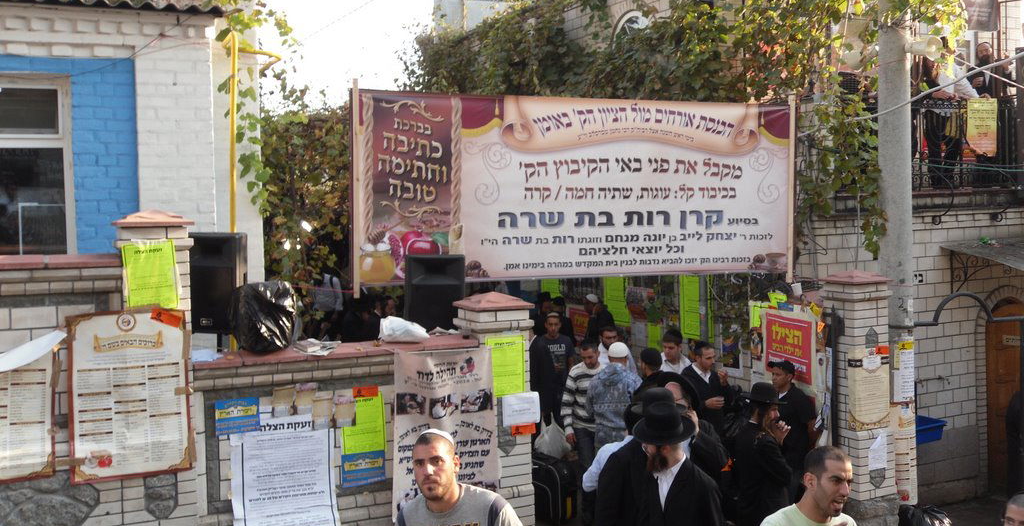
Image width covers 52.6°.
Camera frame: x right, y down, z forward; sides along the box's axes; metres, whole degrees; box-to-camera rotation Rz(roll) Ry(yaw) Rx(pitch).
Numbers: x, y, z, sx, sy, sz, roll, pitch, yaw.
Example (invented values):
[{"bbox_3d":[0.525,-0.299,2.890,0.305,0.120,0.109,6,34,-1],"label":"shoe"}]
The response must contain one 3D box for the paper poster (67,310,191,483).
[{"bbox_3d":[-2.289,0.796,6.210,0.680,0.970,0.020,-3,2,-25],"label":"paper poster"}]

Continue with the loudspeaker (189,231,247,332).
[{"bbox_3d":[-2.053,0.133,7.184,0.420,0.680,0.370,-1,2,4],"label":"loudspeaker"}]

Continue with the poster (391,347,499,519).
[{"bbox_3d":[-0.449,1.157,7.045,0.740,1.140,0.030,-2,2,-25],"label":"poster"}]

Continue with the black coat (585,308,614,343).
[{"bbox_3d":[0.931,0.844,10.812,0.330,0.800,0.480,-2,2,-23],"label":"black coat"}]

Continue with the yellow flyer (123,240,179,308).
[{"bbox_3d":[-2.201,0.086,6.323,0.297,0.410,0.015,-6,4,-25],"label":"yellow flyer"}]

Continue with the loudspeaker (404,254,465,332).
[{"bbox_3d":[-0.600,0.272,7.831,0.420,0.680,0.370,0,2,-12],"label":"loudspeaker"}]

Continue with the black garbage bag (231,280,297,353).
[{"bbox_3d":[-1.627,0.357,6.780,0.420,0.450,0.380,-2,2,-25],"label":"black garbage bag"}]

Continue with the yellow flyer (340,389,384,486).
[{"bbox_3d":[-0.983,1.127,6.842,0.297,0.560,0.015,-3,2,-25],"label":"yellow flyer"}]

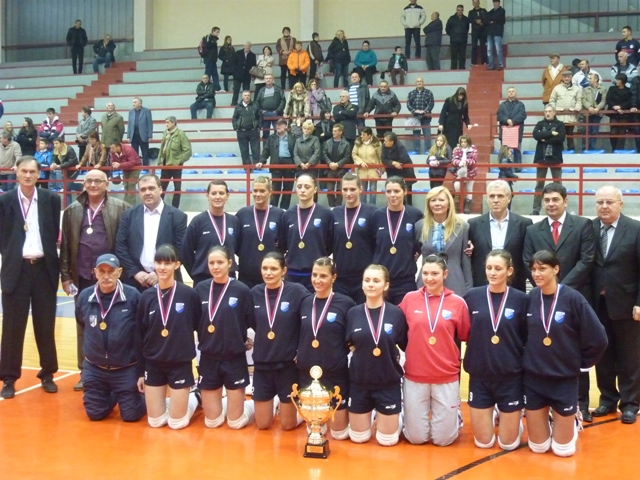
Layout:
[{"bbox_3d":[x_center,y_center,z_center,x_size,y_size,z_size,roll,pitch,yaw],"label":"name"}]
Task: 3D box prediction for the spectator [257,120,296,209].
[{"bbox_3d":[-0.771,-1.356,15.092,0.680,1.674,0.460,1,3,10],"label":"spectator"}]

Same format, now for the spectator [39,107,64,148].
[{"bbox_3d":[-6.035,-2.149,18.754,0.540,1.640,0.380,1,4,12],"label":"spectator"}]

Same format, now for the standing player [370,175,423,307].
[{"bbox_3d":[0.610,0.419,6.612,0.500,1.834,0.340,1,4,12],"label":"standing player"}]

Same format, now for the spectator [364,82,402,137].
[{"bbox_3d":[1.352,-2.602,17.711,0.700,1.567,0.480,1,3,12],"label":"spectator"}]

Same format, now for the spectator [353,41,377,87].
[{"bbox_3d":[1.247,-4.656,22.010,0.500,1.259,0.750,1,3,15],"label":"spectator"}]

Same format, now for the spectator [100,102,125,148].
[{"bbox_3d":[-4.639,-2.242,18.655,0.540,1.680,0.380,1,4,16],"label":"spectator"}]

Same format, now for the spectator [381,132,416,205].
[{"bbox_3d":[1.379,-1.190,14.854,0.600,1.450,0.600,2,4,30],"label":"spectator"}]

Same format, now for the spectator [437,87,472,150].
[{"bbox_3d":[2.715,-2.216,16.605,0.580,1.660,0.450,0,4,-6],"label":"spectator"}]

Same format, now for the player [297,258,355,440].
[{"bbox_3d":[0.100,0.735,5.930,0.480,1.235,0.600,1,3,16],"label":"player"}]

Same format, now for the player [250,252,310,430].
[{"bbox_3d":[-0.207,0.720,6.284,0.500,1.274,0.600,1,4,14],"label":"player"}]

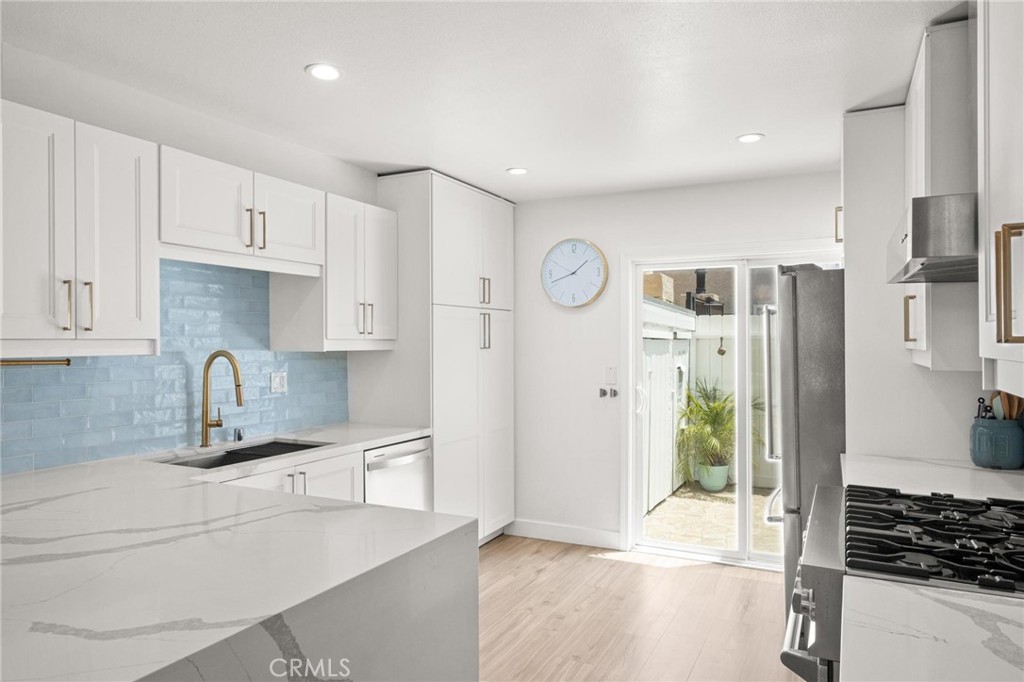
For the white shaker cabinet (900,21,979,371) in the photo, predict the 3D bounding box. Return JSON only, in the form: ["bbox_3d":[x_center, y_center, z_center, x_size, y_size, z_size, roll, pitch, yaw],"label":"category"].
[{"bbox_3d":[1.680,-0.467,2.233,0.408,1.115,0.665,0,0,28],"label":"white shaker cabinet"}]

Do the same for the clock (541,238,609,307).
[{"bbox_3d":[0.435,-0.483,4.391,0.482,0.478,0.046,0,0,28],"label":"clock"}]

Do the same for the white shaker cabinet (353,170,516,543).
[{"bbox_3d":[-0.512,0.215,4.299,0.660,2.440,1.090,0,0,28],"label":"white shaker cabinet"}]

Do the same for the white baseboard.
[{"bbox_3d":[0.347,1.374,4.478,0.900,0.115,0.018,0,0,28],"label":"white baseboard"}]

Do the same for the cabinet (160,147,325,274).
[{"bbox_3d":[-1.357,-0.553,2.955,0.415,0.440,0.893,0,0,28],"label":"cabinet"}]

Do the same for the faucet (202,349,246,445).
[{"bbox_3d":[-1.383,0.278,3.029,0.270,0.473,0.115,0,0,28],"label":"faucet"}]

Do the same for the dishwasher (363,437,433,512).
[{"bbox_3d":[-0.870,0.989,3.537,0.625,0.850,0.585,0,0,28],"label":"dishwasher"}]

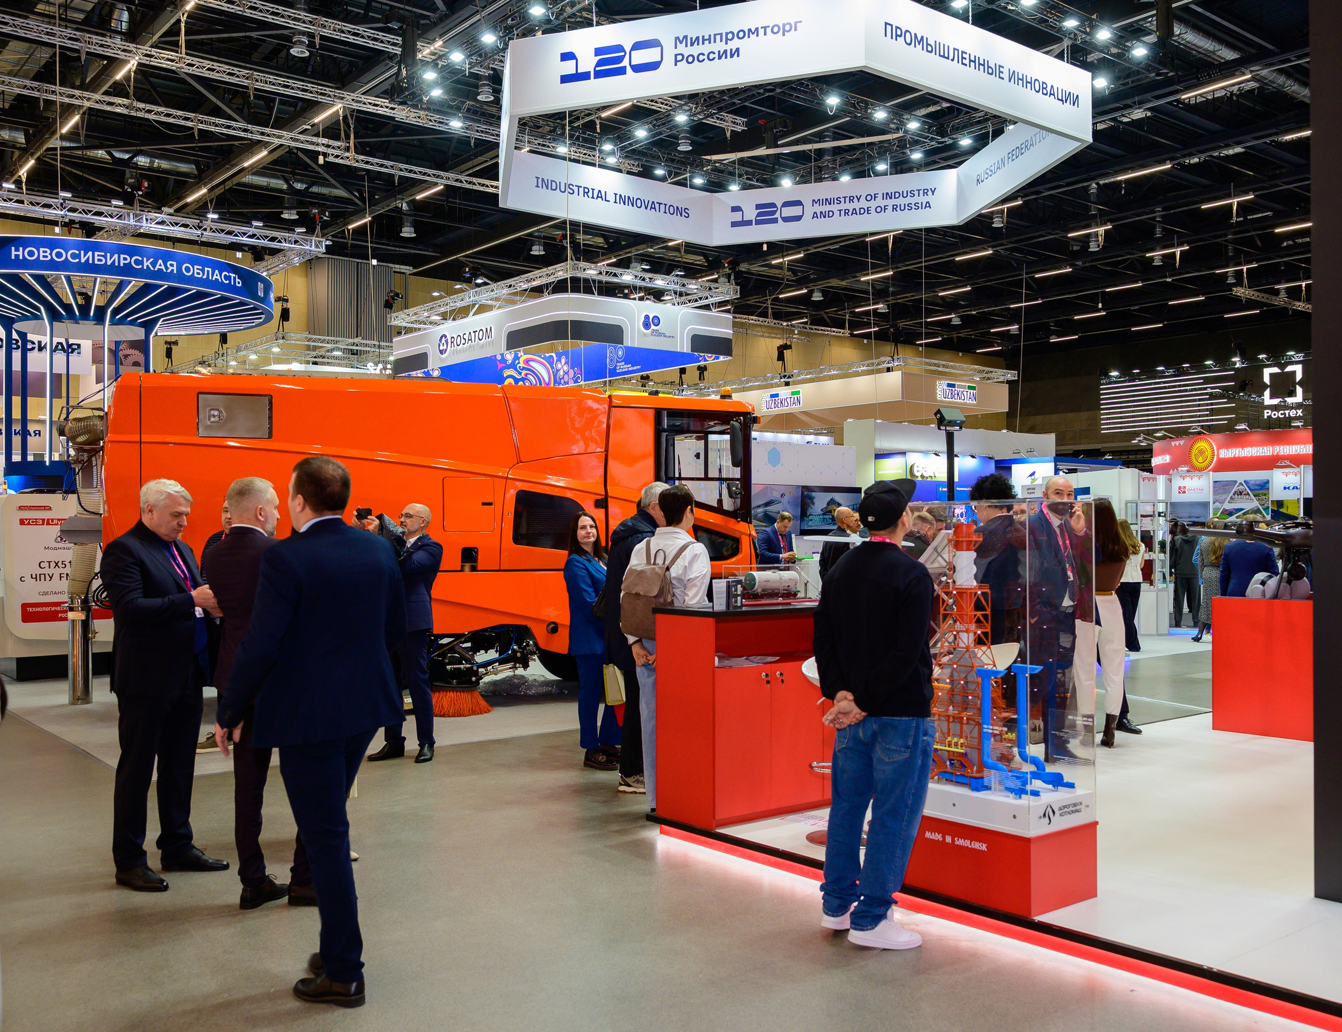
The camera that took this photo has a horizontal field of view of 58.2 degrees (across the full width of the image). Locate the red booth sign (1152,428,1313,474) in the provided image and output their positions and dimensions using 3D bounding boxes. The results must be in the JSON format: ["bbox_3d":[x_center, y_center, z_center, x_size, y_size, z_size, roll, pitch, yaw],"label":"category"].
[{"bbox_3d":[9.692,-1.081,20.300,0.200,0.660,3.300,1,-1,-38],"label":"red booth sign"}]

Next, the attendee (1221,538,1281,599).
[{"bbox_3d":[5.567,0.830,11.600,0.530,1.720,0.340,0,-1,25],"label":"attendee"}]

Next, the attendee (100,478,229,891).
[{"bbox_3d":[-2.242,0.736,5.350,0.450,1.770,0.500,0,-1,23],"label":"attendee"}]

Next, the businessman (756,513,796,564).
[{"bbox_3d":[1.231,0.828,14.000,0.520,1.740,0.380,1,-1,-37],"label":"businessman"}]

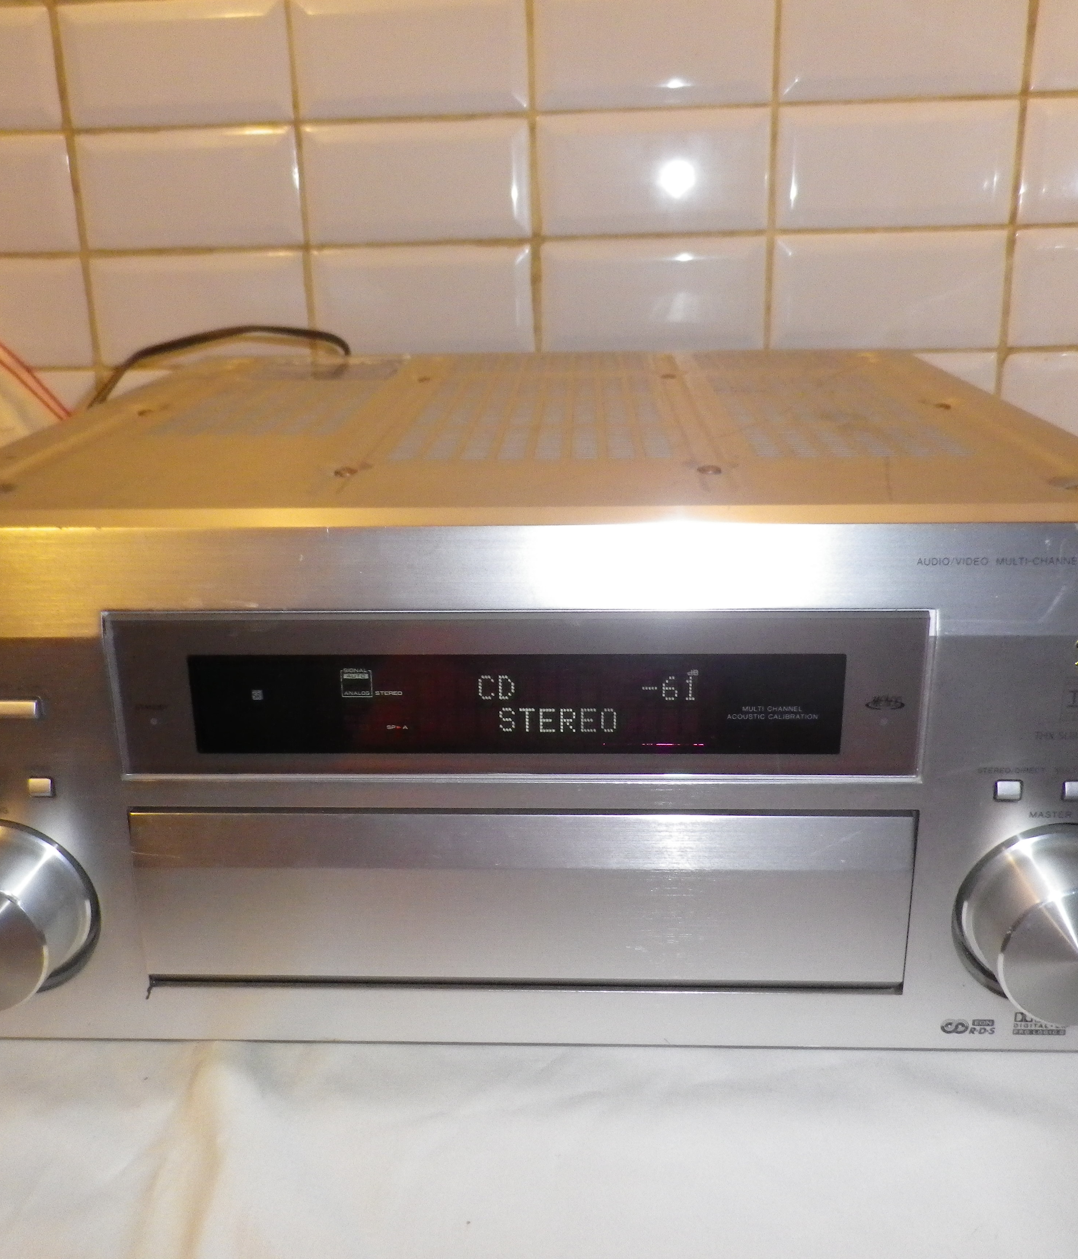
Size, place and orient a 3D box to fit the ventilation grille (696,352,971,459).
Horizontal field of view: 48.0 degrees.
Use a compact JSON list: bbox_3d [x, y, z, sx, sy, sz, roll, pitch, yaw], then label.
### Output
[{"bbox_3d":[0.123,-0.112,0.575,0.076,0.010,0.306,0,20,2],"label":"ventilation grille"}]

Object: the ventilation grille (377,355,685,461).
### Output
[{"bbox_3d":[0.002,-0.112,0.580,0.109,0.010,0.309,0,20,2],"label":"ventilation grille"}]

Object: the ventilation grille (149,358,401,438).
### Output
[{"bbox_3d":[-0.119,-0.119,0.608,0.076,0.010,0.241,0,20,2],"label":"ventilation grille"}]

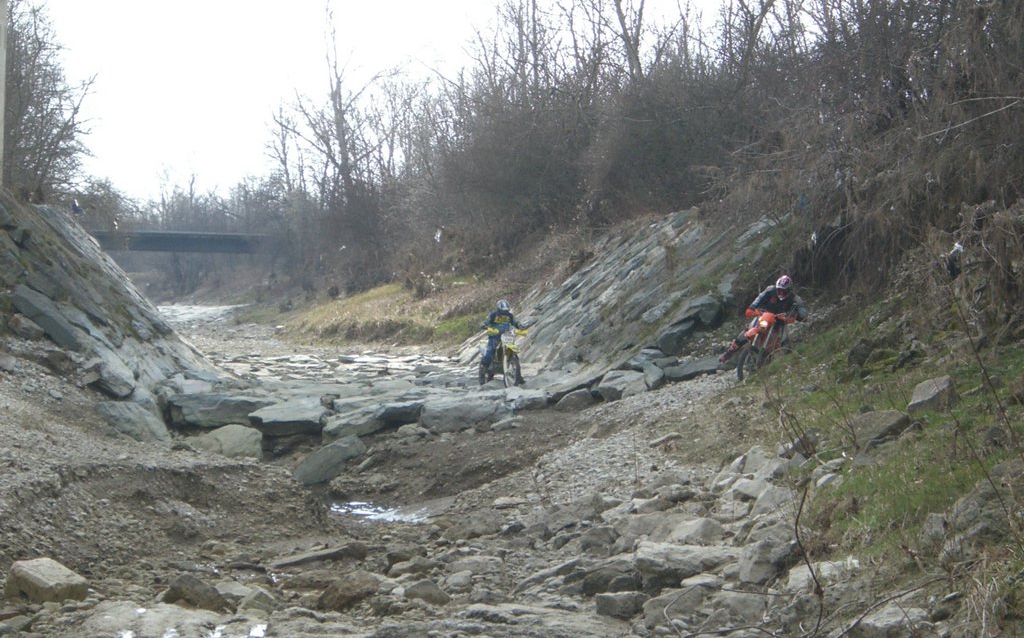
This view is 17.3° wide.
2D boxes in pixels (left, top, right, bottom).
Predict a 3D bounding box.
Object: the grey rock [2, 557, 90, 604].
[{"bbox_3d":[-4.693,2.636,34.000,0.650,0.410,0.620,1,1,40],"label":"grey rock"}]

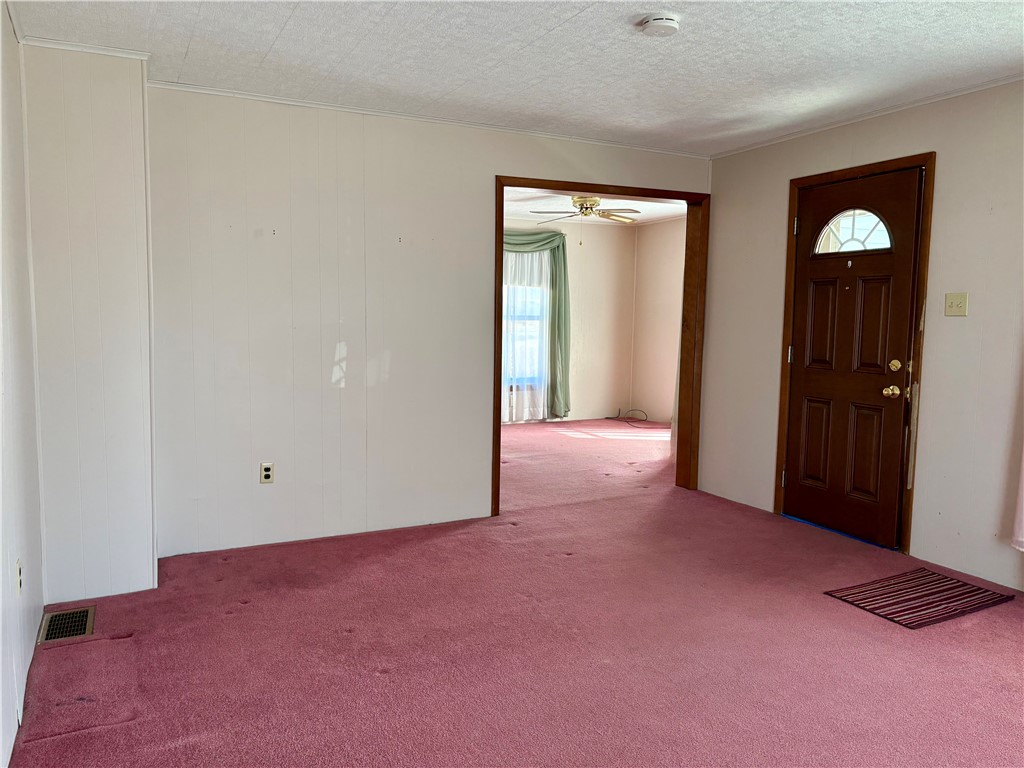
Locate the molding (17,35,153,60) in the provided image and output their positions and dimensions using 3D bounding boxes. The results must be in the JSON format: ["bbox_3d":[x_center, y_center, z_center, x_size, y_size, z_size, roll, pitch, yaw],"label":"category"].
[{"bbox_3d":[-1.739,-1.380,3.154,0.463,0.036,0.030,-2,6,-27],"label":"molding"}]

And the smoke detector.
[{"bbox_3d":[0.553,-1.336,2.867,0.146,0.045,0.146,1,5,0],"label":"smoke detector"}]

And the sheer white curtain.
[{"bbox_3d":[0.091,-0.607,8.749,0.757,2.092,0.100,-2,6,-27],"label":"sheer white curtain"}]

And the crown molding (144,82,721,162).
[{"bbox_3d":[-0.192,-1.498,4.474,3.496,0.032,0.030,-2,6,-27],"label":"crown molding"}]

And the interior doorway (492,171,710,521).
[{"bbox_3d":[0.598,-0.244,5.100,1.648,2.077,0.159,-2,6,-27],"label":"interior doorway"}]

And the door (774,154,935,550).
[{"bbox_3d":[1.932,-0.173,4.424,0.080,2.096,0.946,-2,6,-27],"label":"door"}]

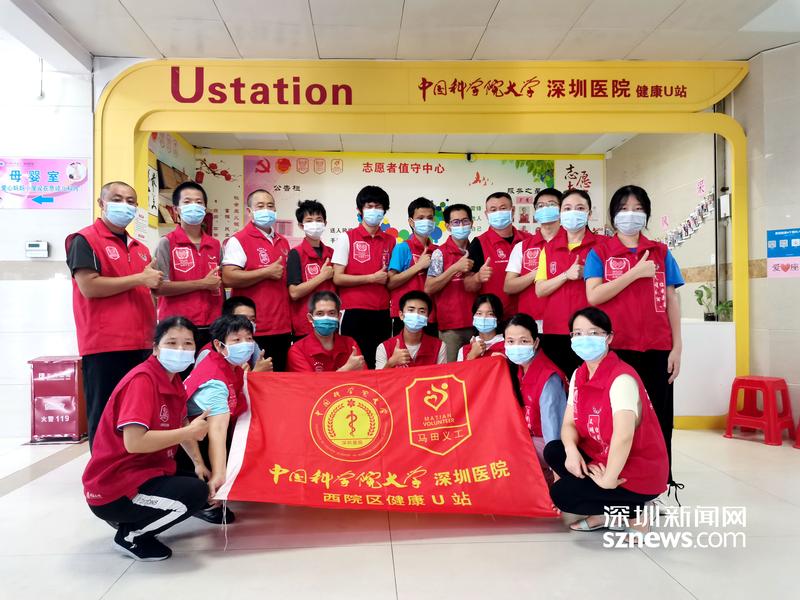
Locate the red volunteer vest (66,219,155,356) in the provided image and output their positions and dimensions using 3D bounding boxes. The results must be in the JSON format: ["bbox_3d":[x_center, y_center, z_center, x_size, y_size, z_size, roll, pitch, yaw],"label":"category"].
[{"bbox_3d":[-1.387,-0.060,2.900,0.440,0.640,0.290,1,-1,-43],"label":"red volunteer vest"}]

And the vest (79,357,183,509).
[{"bbox_3d":[-1.096,0.543,2.480,0.280,0.580,0.400,18,8,29],"label":"vest"}]

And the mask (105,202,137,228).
[{"bbox_3d":[-1.486,-0.450,3.200,0.150,0.125,0.085,4,0,-36],"label":"mask"}]

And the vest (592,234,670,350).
[{"bbox_3d":[1.095,-0.035,2.830,0.400,0.540,0.250,0,-1,11],"label":"vest"}]

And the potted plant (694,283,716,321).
[{"bbox_3d":[2.593,0.013,5.100,0.180,0.320,0.160,0,-1,0],"label":"potted plant"}]

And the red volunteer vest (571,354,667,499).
[{"bbox_3d":[0.977,0.549,2.650,0.370,0.570,0.270,-4,15,37],"label":"red volunteer vest"}]

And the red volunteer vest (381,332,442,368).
[{"bbox_3d":[0.069,0.489,3.320,0.410,0.570,0.260,0,7,-4],"label":"red volunteer vest"}]

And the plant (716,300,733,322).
[{"bbox_3d":[2.686,0.082,4.950,0.180,0.200,0.170,0,-1,0],"label":"plant"}]

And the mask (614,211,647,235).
[{"bbox_3d":[1.169,-0.390,3.040,0.155,0.115,0.080,0,0,17],"label":"mask"}]

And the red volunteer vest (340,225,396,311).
[{"bbox_3d":[-0.201,-0.207,3.830,0.390,0.550,0.230,0,-1,-7],"label":"red volunteer vest"}]

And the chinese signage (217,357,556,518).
[{"bbox_3d":[-0.062,0.627,2.760,1.400,0.740,0.120,1,-38,-1],"label":"chinese signage"}]

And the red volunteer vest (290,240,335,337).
[{"bbox_3d":[-0.534,-0.078,3.750,0.380,0.590,0.230,0,-1,-12],"label":"red volunteer vest"}]

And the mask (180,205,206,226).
[{"bbox_3d":[-1.210,-0.498,3.520,0.150,0.120,0.080,2,0,-28],"label":"mask"}]

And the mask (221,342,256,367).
[{"bbox_3d":[-0.754,0.253,2.840,0.150,0.115,0.080,-6,0,-38],"label":"mask"}]

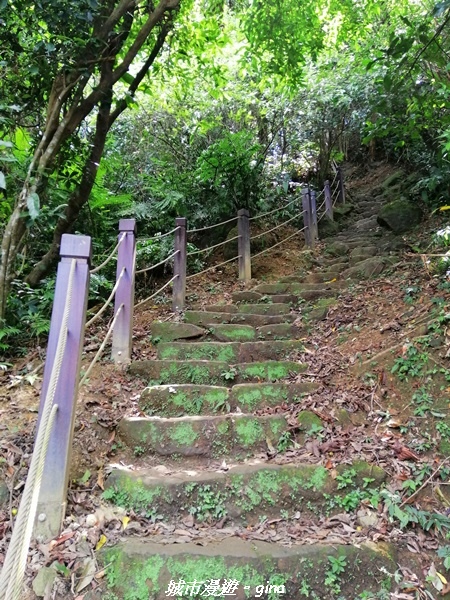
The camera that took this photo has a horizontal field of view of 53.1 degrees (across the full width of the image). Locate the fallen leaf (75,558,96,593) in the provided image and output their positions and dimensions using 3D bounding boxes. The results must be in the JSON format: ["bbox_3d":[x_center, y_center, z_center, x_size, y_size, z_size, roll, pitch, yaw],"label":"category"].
[{"bbox_3d":[-0.385,0.769,1.262,0.045,0.015,0.111,3,18,14],"label":"fallen leaf"}]

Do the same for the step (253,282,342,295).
[{"bbox_3d":[0.855,-0.063,5.430,1.050,0.165,0.330,-1,-19,0],"label":"step"}]

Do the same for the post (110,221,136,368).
[{"bbox_3d":[-0.728,-0.071,3.323,0.120,1.085,0.120,0,-16,-3],"label":"post"}]

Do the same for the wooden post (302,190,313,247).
[{"bbox_3d":[1.349,-1.328,7.385,0.120,1.046,0.120,-10,-18,31],"label":"wooden post"}]

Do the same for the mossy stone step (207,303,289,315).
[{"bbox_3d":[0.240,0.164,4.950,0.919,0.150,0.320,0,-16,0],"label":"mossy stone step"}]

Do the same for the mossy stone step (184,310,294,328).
[{"bbox_3d":[0.131,0.243,4.543,1.076,0.150,0.320,1,-16,-4],"label":"mossy stone step"}]

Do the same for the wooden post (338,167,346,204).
[{"bbox_3d":[2.668,-2.612,10.346,0.110,1.000,0.110,14,-24,-37],"label":"wooden post"}]

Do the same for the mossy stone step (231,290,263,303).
[{"bbox_3d":[0.259,0.020,5.427,0.365,0.140,0.300,0,-16,0],"label":"mossy stone step"}]

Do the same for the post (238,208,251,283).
[{"bbox_3d":[0.256,-0.697,5.629,0.108,1.000,0.108,-17,-24,38],"label":"post"}]

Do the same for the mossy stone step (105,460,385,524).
[{"bbox_3d":[0.076,0.779,1.810,1.050,0.200,0.300,-1,-19,0],"label":"mossy stone step"}]

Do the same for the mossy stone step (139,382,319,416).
[{"bbox_3d":[0.021,0.641,2.827,1.076,0.190,0.330,0,-16,0],"label":"mossy stone step"}]

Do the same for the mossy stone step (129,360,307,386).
[{"bbox_3d":[-0.052,0.554,3.236,1.225,0.180,0.330,0,-16,0],"label":"mossy stone step"}]

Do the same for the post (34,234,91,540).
[{"bbox_3d":[-0.603,0.282,1.697,0.120,1.092,0.120,4,-16,-9],"label":"post"}]

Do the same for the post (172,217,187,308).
[{"bbox_3d":[-0.482,-0.382,4.886,0.120,1.060,0.120,-2,-16,6],"label":"post"}]

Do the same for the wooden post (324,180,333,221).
[{"bbox_3d":[2.122,-2.017,9.177,0.110,0.910,0.110,-13,-22,31],"label":"wooden post"}]

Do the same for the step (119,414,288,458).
[{"bbox_3d":[-0.101,0.697,2.270,0.800,0.200,0.300,-1,-19,0],"label":"step"}]

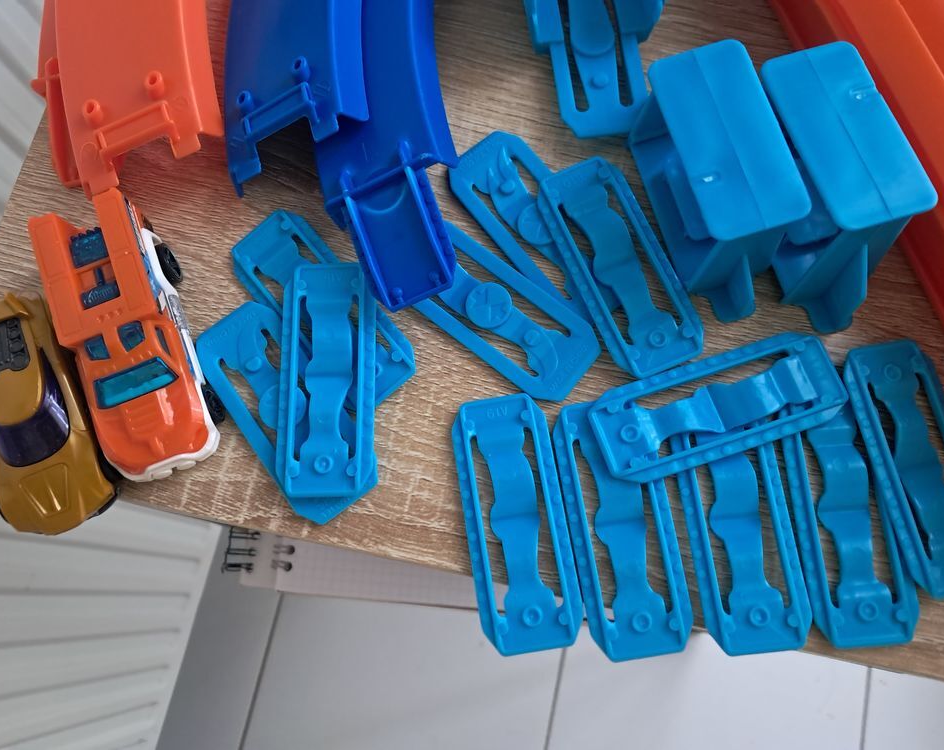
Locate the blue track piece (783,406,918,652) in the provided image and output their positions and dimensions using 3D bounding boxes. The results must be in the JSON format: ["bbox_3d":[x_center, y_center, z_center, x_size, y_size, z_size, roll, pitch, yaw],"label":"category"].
[{"bbox_3d":[0.100,0.036,0.207,0.027,0.006,0.068,-6,74,2],"label":"blue track piece"}]

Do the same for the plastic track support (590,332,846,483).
[{"bbox_3d":[0.064,0.008,0.204,0.065,0.007,0.026,-18,74,-3],"label":"plastic track support"}]

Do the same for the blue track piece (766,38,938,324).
[{"bbox_3d":[0.095,-0.056,0.215,0.027,0.038,0.074,-16,74,-1],"label":"blue track piece"}]

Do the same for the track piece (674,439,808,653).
[{"bbox_3d":[0.071,0.038,0.208,0.027,0.006,0.068,-8,74,2],"label":"track piece"}]

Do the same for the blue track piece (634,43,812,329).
[{"bbox_3d":[0.067,-0.051,0.212,0.027,0.032,0.067,-14,73,-1],"label":"blue track piece"}]

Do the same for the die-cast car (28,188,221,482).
[{"bbox_3d":[-0.094,-0.009,0.211,0.030,0.025,0.078,-21,74,-4],"label":"die-cast car"}]

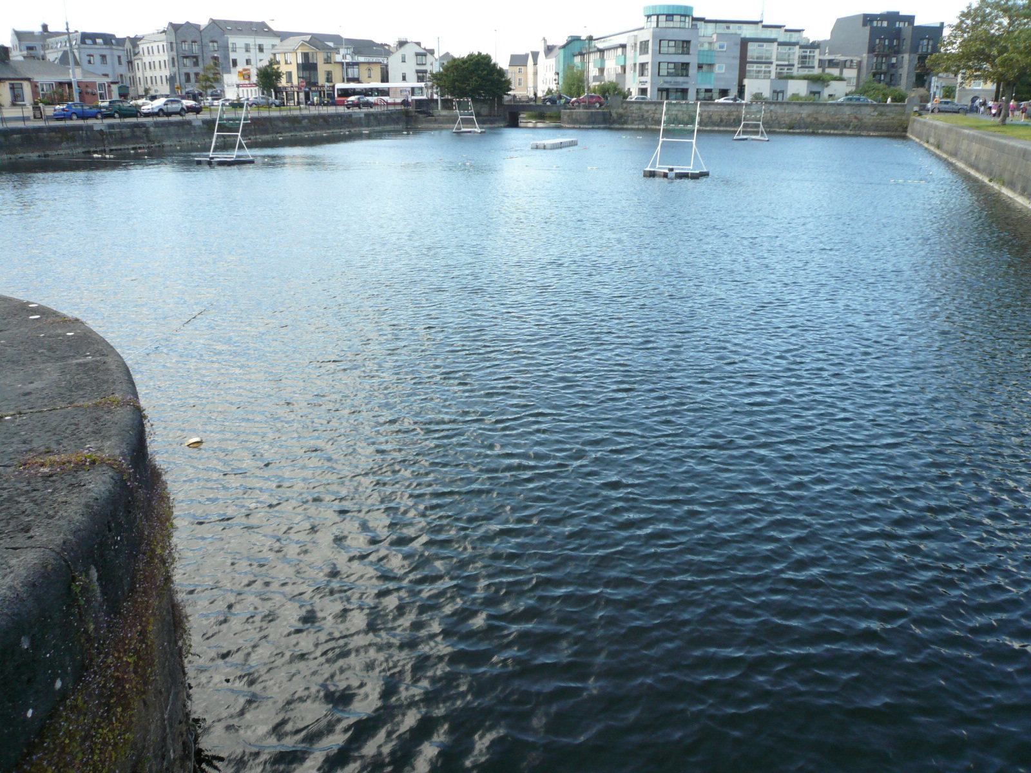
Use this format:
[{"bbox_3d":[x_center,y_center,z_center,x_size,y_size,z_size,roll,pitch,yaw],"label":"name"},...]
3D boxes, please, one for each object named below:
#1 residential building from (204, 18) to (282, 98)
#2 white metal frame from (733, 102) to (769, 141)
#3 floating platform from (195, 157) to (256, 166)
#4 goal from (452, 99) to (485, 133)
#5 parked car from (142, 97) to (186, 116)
[{"bbox_3d":[-48.342,-57.003,147.000,11.500,13.800,8.500,-10,22,-28],"label":"residential building"},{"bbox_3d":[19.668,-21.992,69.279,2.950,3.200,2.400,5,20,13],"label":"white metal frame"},{"bbox_3d":[-15.414,-12.110,44.575,2.800,0.360,1.500,6,20,17],"label":"floating platform"},{"bbox_3d":[-4.661,-26.506,81.800,2.800,3.200,2.100,7,20,18],"label":"goal"},{"bbox_3d":[-34.124,-27.091,81.000,1.790,1.620,4.320,8,20,22],"label":"parked car"}]

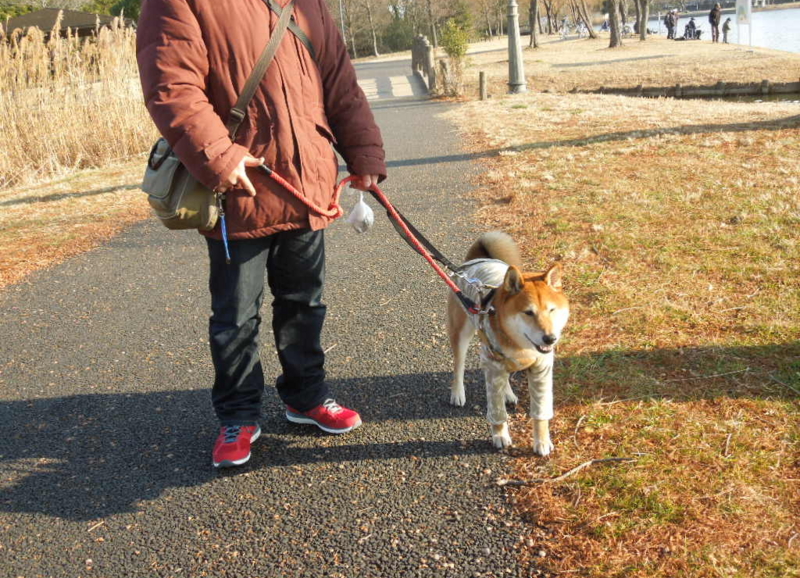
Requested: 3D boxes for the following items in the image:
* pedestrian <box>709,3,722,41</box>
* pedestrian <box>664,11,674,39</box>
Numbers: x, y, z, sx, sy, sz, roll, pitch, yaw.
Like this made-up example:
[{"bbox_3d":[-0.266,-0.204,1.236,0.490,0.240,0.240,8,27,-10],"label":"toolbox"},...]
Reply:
[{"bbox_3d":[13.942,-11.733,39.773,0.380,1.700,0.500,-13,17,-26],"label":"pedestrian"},{"bbox_3d":[15.537,-15.242,51.980,0.450,1.650,0.500,-11,16,-20],"label":"pedestrian"}]

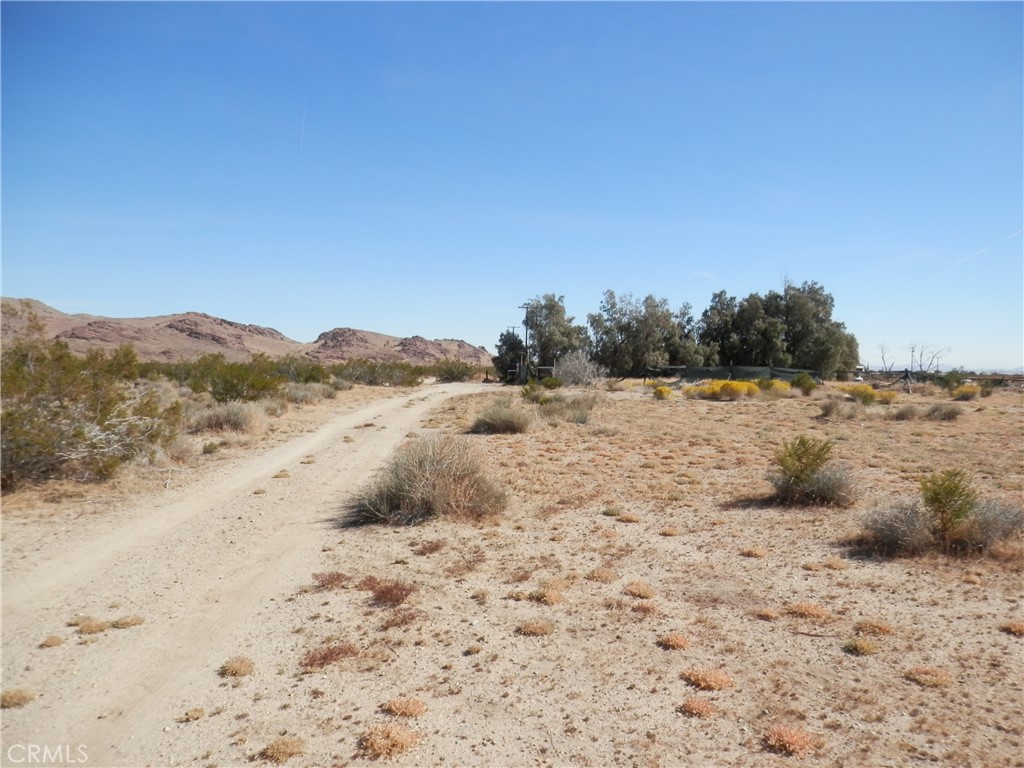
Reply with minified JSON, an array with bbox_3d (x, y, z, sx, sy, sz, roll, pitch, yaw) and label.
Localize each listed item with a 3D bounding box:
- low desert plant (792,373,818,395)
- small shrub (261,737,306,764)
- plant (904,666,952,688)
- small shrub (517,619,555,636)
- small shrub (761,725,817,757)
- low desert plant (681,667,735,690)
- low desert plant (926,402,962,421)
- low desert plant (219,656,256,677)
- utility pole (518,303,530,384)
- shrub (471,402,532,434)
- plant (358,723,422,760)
[{"bbox_3d":[18.292,0.018,46.245,1.651,1.475,1.486,0,1,0],"label":"low desert plant"},{"bbox_3d":[-0.960,1.512,3.080,0.178,0.063,0.139,0,1,0],"label":"small shrub"},{"bbox_3d":[2.124,1.480,3.774,0.221,0.069,0.188,0,1,0],"label":"plant"},{"bbox_3d":[0.143,1.466,4.505,0.232,0.074,0.197,0,1,0],"label":"small shrub"},{"bbox_3d":[1.170,1.482,3.119,0.217,0.084,0.185,0,1,0],"label":"small shrub"},{"bbox_3d":[0.990,1.480,3.766,0.258,0.068,0.220,0,1,0],"label":"low desert plant"},{"bbox_3d":[14.111,0.882,24.131,1.040,0.555,0.936,0,1,0],"label":"low desert plant"},{"bbox_3d":[-1.447,1.473,3.898,0.171,0.078,0.145,0,1,0],"label":"low desert plant"},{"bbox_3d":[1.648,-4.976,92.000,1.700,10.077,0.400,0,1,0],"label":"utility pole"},{"bbox_3d":[-0.304,0.884,19.548,1.586,0.790,1.348,0,1,0],"label":"shrub"},{"bbox_3d":[-0.517,1.501,3.147,0.270,0.083,0.211,0,1,0],"label":"plant"}]

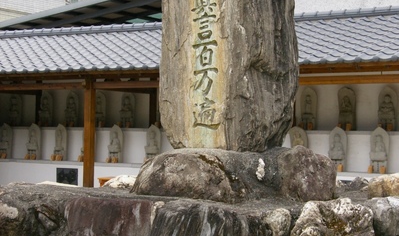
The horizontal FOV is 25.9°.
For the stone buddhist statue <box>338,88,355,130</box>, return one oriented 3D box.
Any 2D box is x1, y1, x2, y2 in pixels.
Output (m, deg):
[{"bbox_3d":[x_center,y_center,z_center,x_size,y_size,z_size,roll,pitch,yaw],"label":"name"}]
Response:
[{"bbox_3d":[2.085,-0.134,12.200,0.240,0.620,0.170,0,0,29],"label":"stone buddhist statue"}]

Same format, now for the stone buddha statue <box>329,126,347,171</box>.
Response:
[{"bbox_3d":[1.982,0.456,12.410,0.250,0.640,0.160,0,0,30],"label":"stone buddha statue"}]

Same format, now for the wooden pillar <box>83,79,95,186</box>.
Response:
[{"bbox_3d":[-1.713,0.442,13.420,0.125,2.170,0.125,0,0,30],"label":"wooden pillar"}]

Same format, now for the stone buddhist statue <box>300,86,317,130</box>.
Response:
[{"bbox_3d":[1.588,-0.137,12.500,0.235,0.620,0.170,0,0,29],"label":"stone buddhist statue"}]

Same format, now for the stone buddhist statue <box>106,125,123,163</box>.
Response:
[{"bbox_3d":[-1.401,0.429,14.405,0.250,0.630,0.160,0,0,30],"label":"stone buddhist statue"}]

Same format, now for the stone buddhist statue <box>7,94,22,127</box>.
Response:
[{"bbox_3d":[-3.458,-0.140,16.187,0.250,0.610,0.160,0,0,30],"label":"stone buddhist statue"}]

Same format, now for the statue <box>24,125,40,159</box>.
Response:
[{"bbox_3d":[-3.339,0.485,17.366,0.280,0.720,0.170,0,0,31],"label":"statue"}]

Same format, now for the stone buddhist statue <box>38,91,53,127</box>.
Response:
[{"bbox_3d":[-2.641,-0.163,14.900,0.235,0.610,0.170,0,0,29],"label":"stone buddhist statue"}]

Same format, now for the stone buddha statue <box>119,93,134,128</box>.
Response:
[{"bbox_3d":[-1.237,-0.137,14.881,0.250,0.620,0.160,0,0,30],"label":"stone buddha statue"}]

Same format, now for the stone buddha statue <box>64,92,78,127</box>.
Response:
[{"bbox_3d":[-2.569,-0.171,17.403,0.280,0.720,0.170,0,0,31],"label":"stone buddha statue"}]

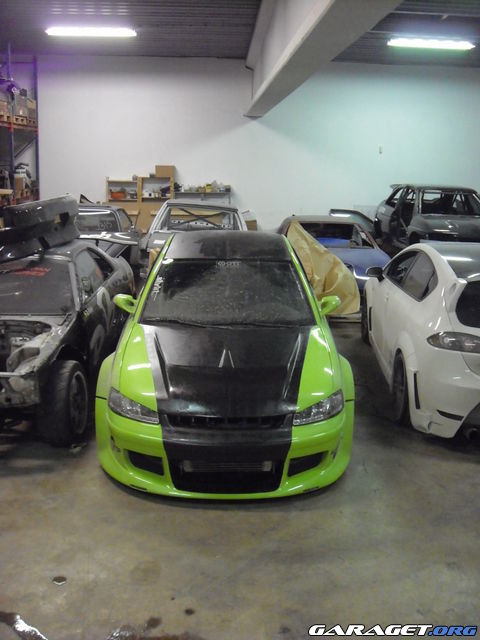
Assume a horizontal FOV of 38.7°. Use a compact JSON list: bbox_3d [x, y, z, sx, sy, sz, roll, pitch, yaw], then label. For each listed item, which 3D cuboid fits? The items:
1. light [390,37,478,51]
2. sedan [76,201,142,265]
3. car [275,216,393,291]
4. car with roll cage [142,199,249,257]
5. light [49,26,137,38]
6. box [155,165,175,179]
[{"bbox_3d":[3.346,-4.827,11.954,1.550,0.110,0.160,1,14,-2],"label":"light"},{"bbox_3d":[-2.675,-1.261,11.759,1.700,1.340,4.200,1,14,-2],"label":"sedan"},{"bbox_3d":[1.289,-1.006,11.013,1.710,1.370,4.350,1,14,-2],"label":"car"},{"bbox_3d":[-0.650,-1.231,11.508,1.660,1.400,4.200,3,13,-3],"label":"car with roll cage"},{"bbox_3d":[-2.551,-4.941,11.750,1.550,0.110,0.160,1,14,-2],"label":"light"},{"bbox_3d":[-1.709,-3.398,15.698,0.440,0.270,0.330,1,14,-2],"label":"box"}]

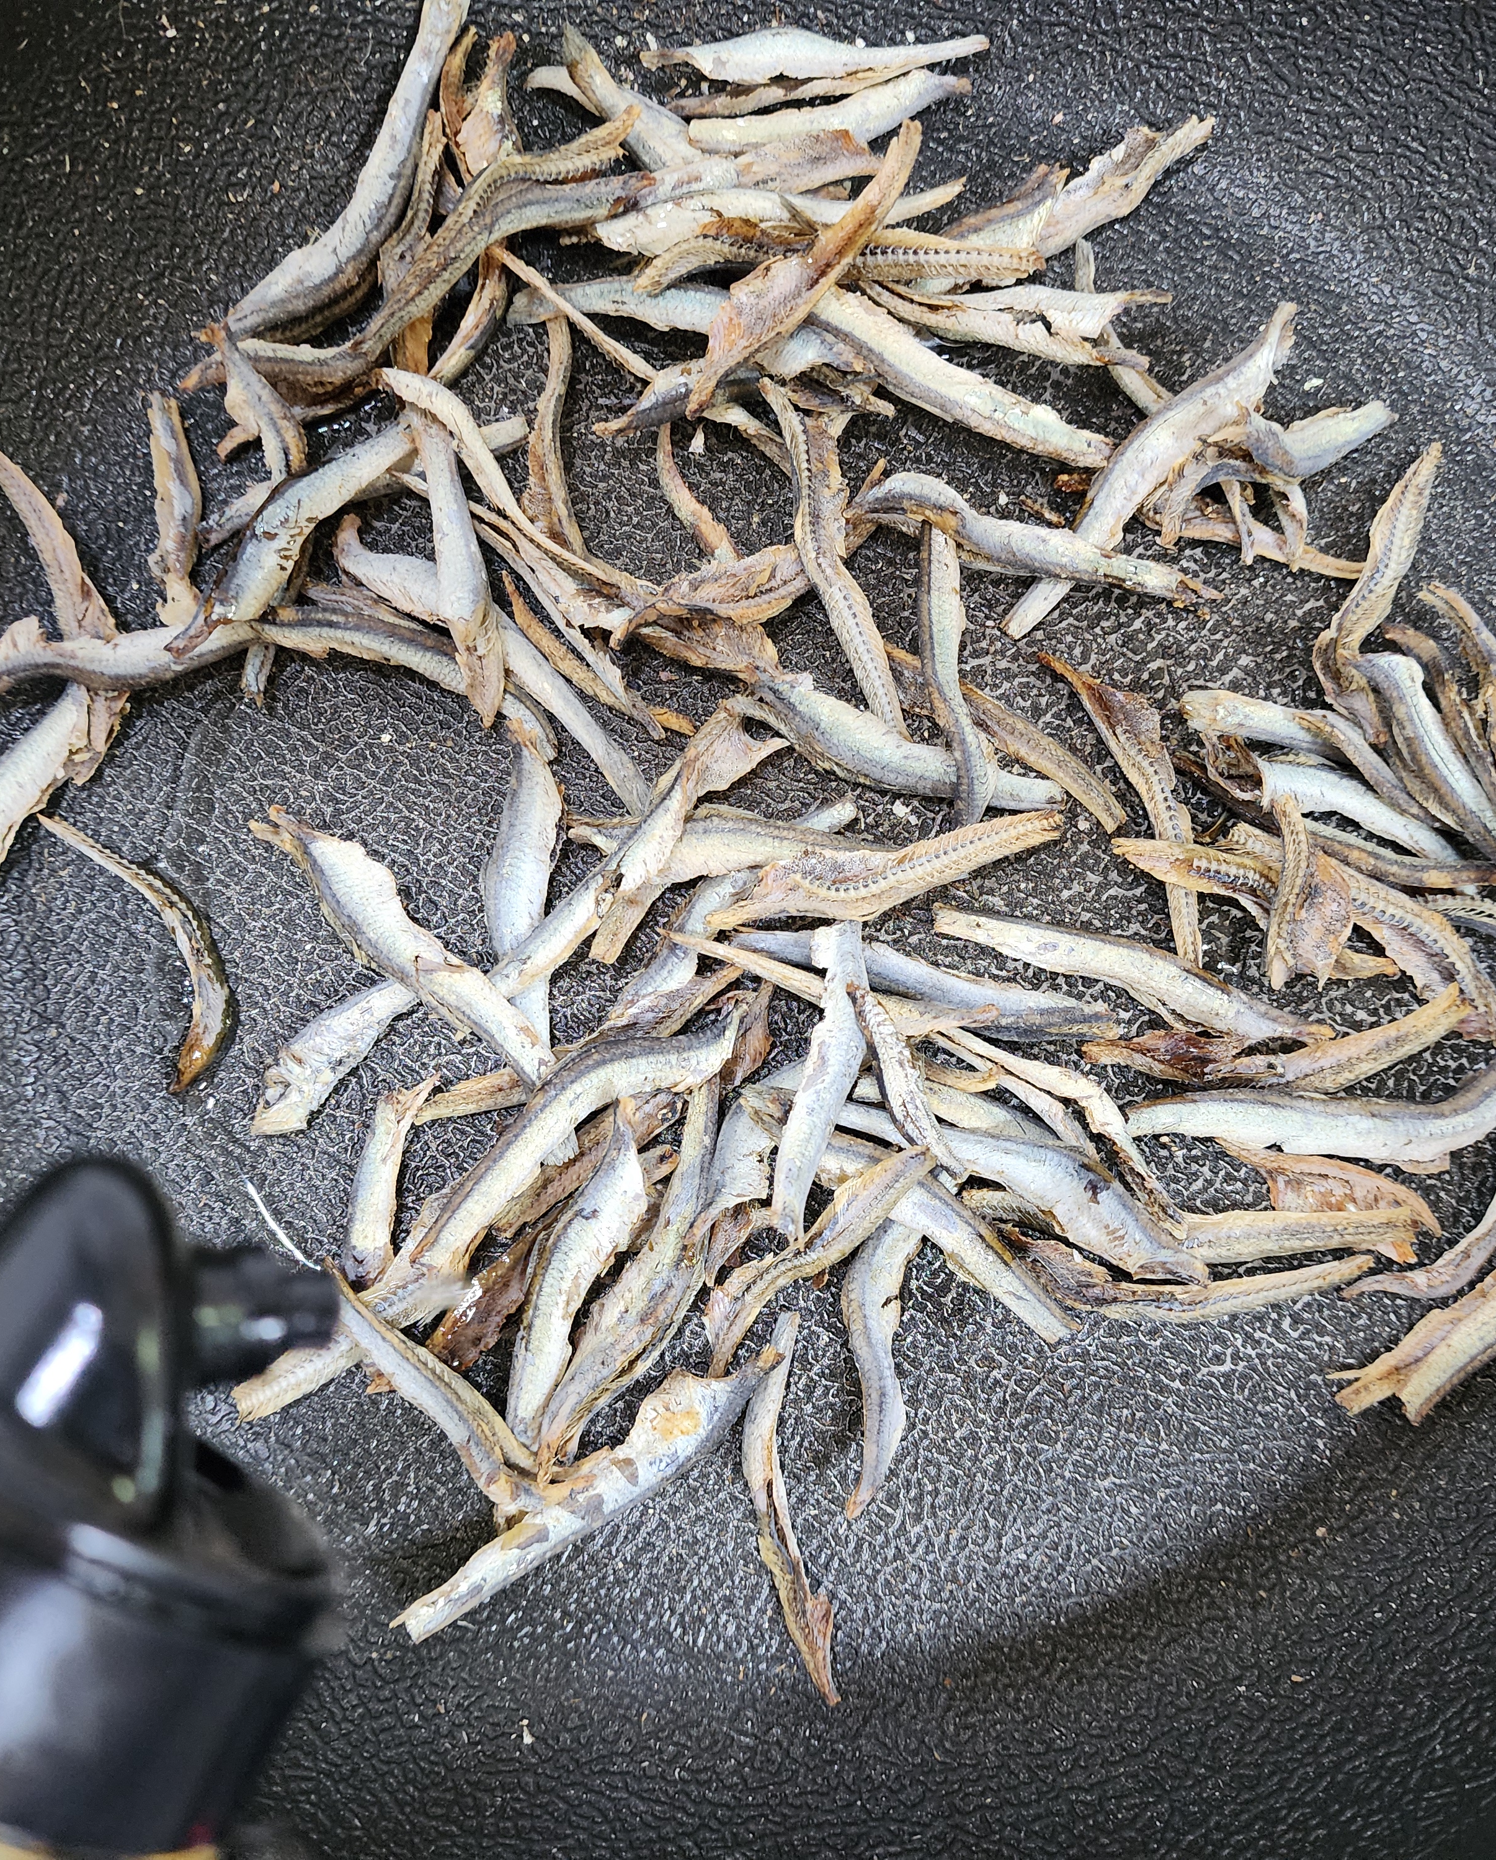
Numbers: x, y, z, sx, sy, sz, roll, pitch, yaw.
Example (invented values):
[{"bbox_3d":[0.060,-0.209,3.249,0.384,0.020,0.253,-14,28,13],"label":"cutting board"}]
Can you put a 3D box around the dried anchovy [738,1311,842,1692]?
[{"bbox_3d":[0.004,0.069,0.197,0.009,0.006,0.045,-6,78,-1],"label":"dried anchovy"}]

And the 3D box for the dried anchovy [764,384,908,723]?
[{"bbox_3d":[0.011,-0.048,0.209,0.008,0.007,0.049,-15,82,-3],"label":"dried anchovy"}]

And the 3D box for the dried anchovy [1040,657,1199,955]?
[{"bbox_3d":[0.051,-0.017,0.210,0.011,0.006,0.044,-23,83,-4],"label":"dried anchovy"}]

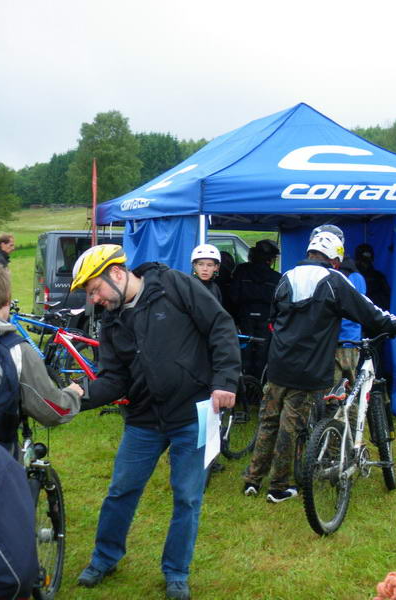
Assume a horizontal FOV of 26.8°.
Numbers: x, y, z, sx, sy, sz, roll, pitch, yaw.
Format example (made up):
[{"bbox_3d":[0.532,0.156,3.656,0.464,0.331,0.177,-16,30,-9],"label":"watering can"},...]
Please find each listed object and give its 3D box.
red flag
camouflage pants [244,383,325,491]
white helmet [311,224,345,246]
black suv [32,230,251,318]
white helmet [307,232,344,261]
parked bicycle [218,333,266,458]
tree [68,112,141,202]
[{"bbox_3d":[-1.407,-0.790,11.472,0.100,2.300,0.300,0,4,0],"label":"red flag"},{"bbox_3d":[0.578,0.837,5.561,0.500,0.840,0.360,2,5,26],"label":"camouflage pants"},{"bbox_3d":[0.966,-0.457,6.184,0.220,0.180,0.270,1,5,15],"label":"white helmet"},{"bbox_3d":[-0.547,-0.369,15.863,4.800,1.920,1.900,-2,5,-18],"label":"black suv"},{"bbox_3d":[0.837,-0.343,5.440,0.220,0.190,0.270,2,5,25],"label":"white helmet"},{"bbox_3d":[0.136,0.775,5.957,0.600,1.020,1.700,1,5,18],"label":"parked bicycle"},{"bbox_3d":[-17.991,-26.803,158.398,14.231,18.281,13.519,-1,4,-6],"label":"tree"}]

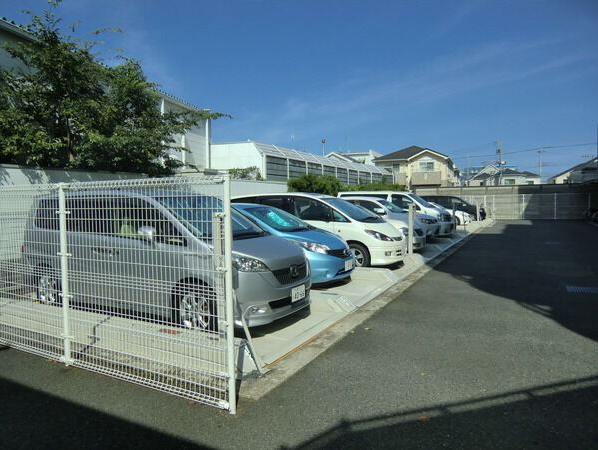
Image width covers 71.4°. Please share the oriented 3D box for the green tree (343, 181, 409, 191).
[{"bbox_3d":[4.870,-1.216,26.890,1.700,2.750,11.500,1,3,28],"label":"green tree"}]

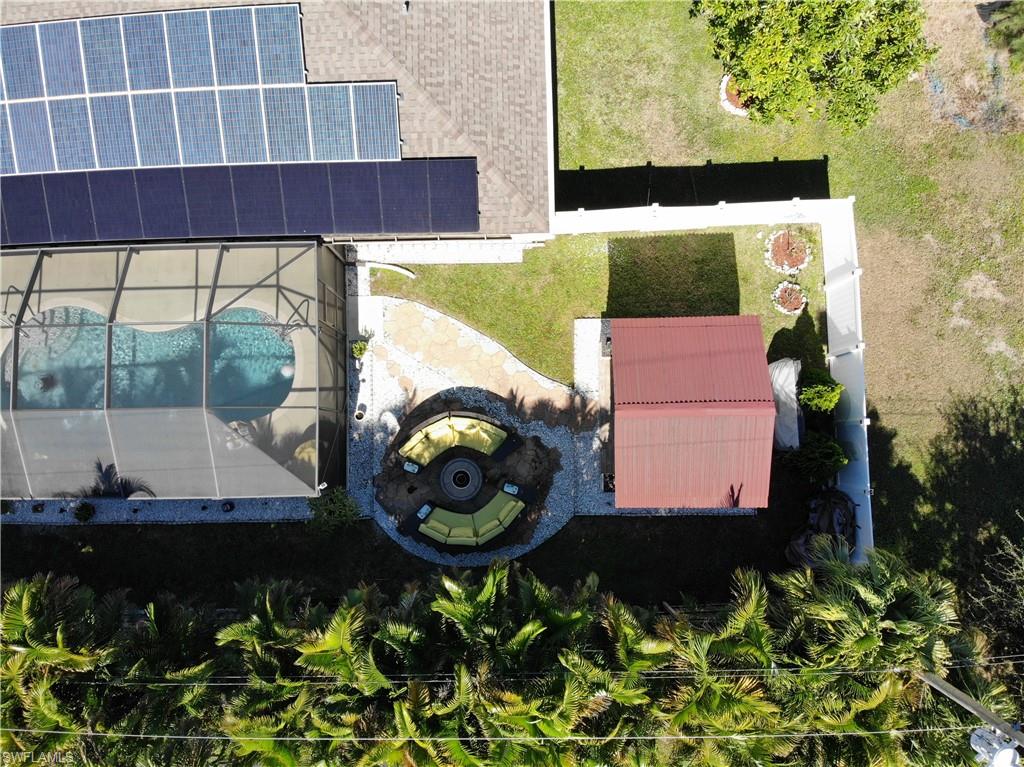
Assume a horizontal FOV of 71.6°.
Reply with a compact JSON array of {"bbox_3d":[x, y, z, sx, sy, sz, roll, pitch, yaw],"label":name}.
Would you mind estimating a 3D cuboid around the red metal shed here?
[{"bbox_3d":[4.102,0.739,17.275,3.428,3.649,4.330,-1,85,3],"label":"red metal shed"}]

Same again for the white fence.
[{"bbox_3d":[4.909,0.238,18.129,7.366,1.940,9.416,-1,85,3],"label":"white fence"}]

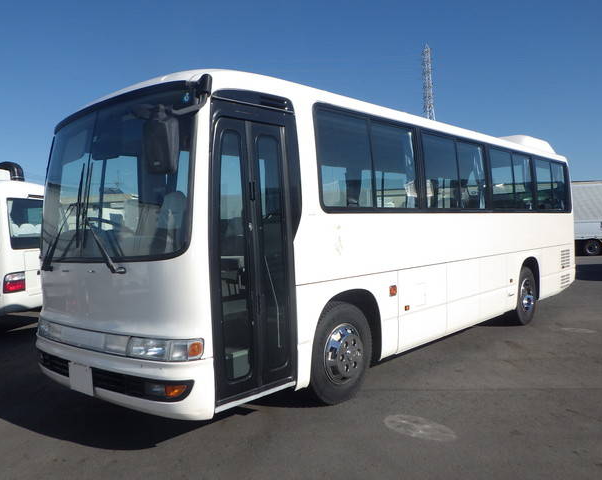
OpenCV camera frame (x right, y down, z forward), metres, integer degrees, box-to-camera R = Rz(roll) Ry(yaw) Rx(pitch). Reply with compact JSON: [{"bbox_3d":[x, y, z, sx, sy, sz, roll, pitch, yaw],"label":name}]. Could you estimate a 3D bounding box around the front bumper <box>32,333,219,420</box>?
[{"bbox_3d":[-1.594,0.971,3.993,2.350,0.420,0.470,0,2,42],"label":"front bumper"}]

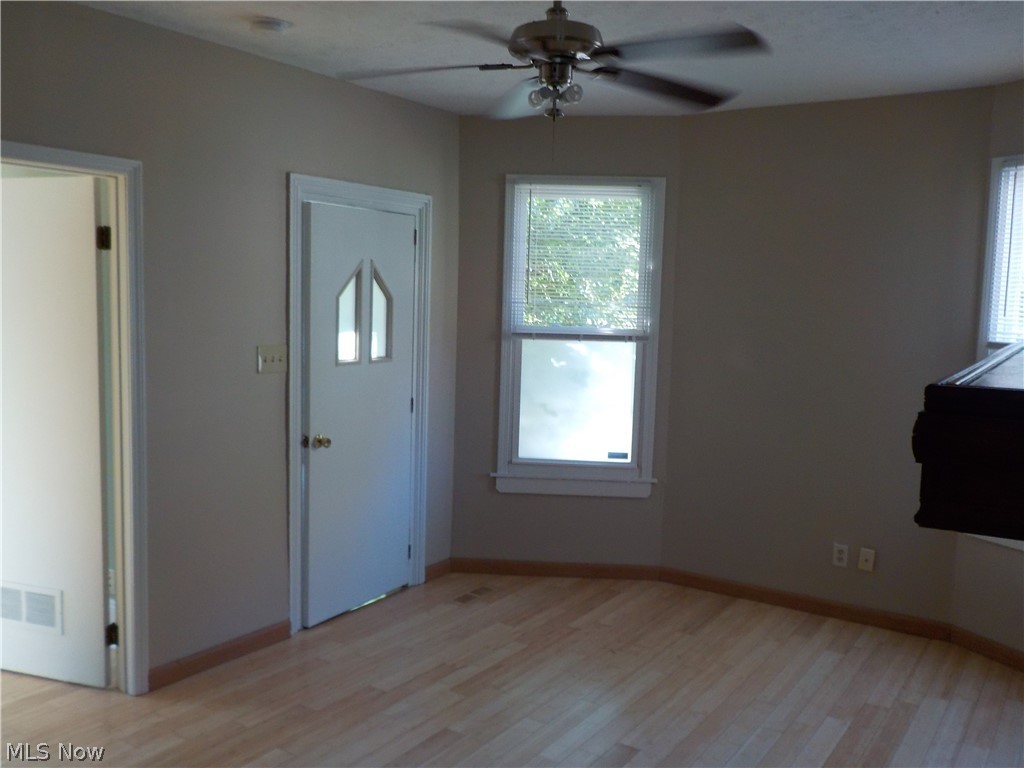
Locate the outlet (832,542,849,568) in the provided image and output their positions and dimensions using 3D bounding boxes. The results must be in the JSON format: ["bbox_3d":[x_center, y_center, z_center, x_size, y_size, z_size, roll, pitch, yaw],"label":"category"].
[{"bbox_3d":[1.683,0.883,4.548,0.071,0.115,0.008,5,7,33],"label":"outlet"}]

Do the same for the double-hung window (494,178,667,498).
[{"bbox_3d":[0.379,-0.255,5.035,0.943,1.799,0.110,2,6,4],"label":"double-hung window"}]

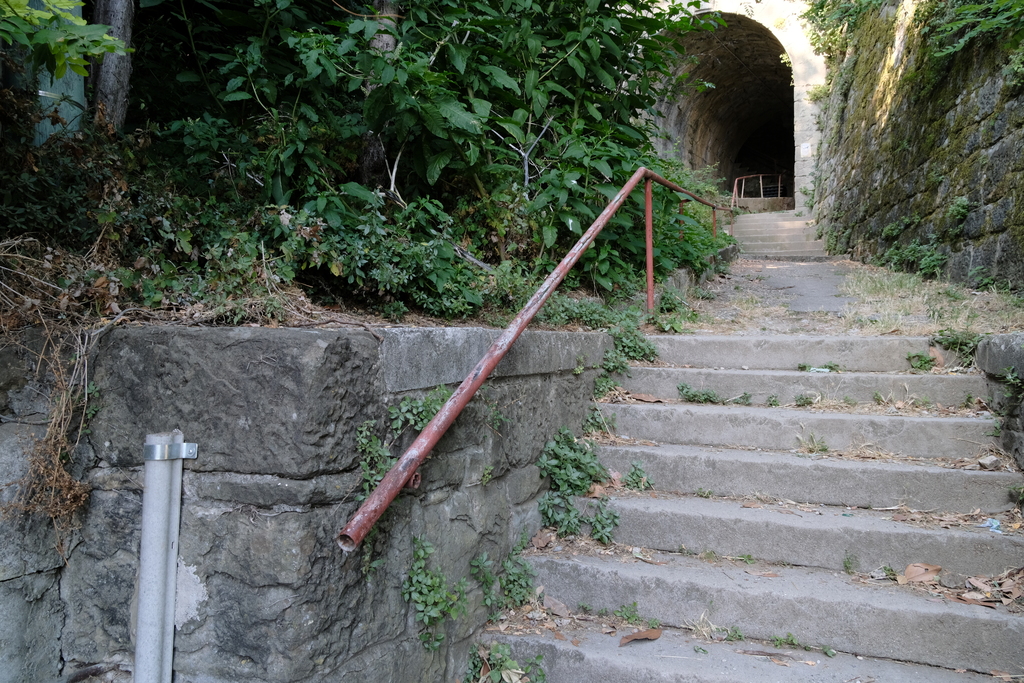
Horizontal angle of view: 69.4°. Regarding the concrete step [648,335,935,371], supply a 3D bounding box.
[{"bbox_3d":[1.361,0.073,3.730,1.349,0.170,0.300,0,-2,25],"label":"concrete step"}]

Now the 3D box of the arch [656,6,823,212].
[{"bbox_3d":[4.330,-4.397,14.200,3.250,3.700,0.900,0,-2,22],"label":"arch"}]

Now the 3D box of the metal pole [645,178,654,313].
[{"bbox_3d":[0.760,-0.524,4.080,0.038,0.760,0.038,-1,-2,25],"label":"metal pole"}]

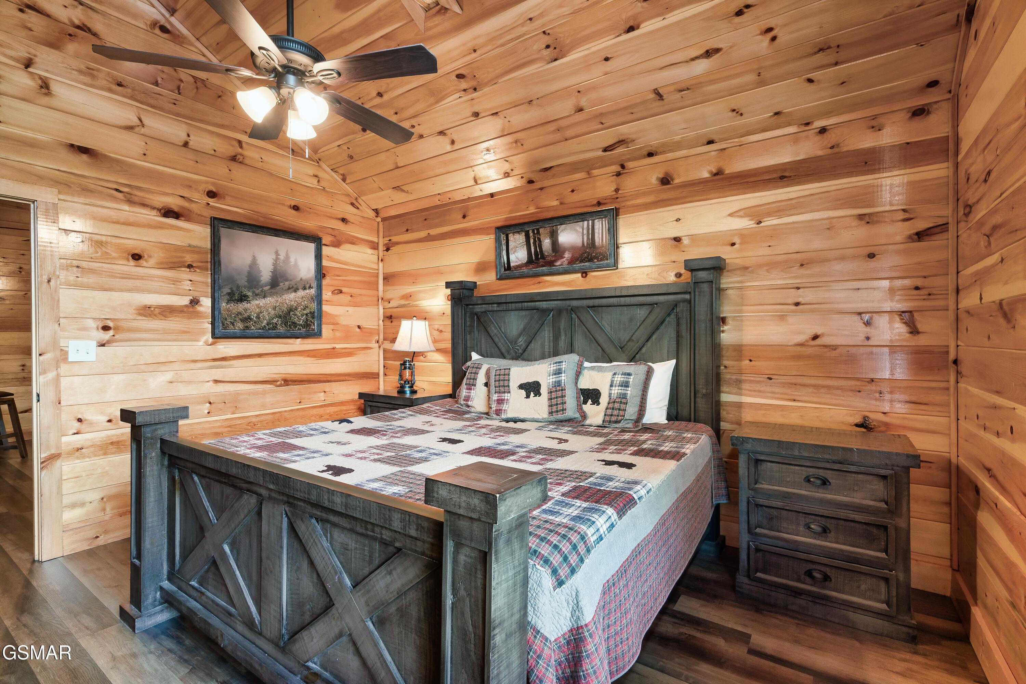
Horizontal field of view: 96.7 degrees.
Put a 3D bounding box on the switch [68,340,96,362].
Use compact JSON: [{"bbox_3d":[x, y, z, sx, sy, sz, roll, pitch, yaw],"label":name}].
[{"bbox_3d":[-2.609,0.056,2.768,0.013,0.119,0.120,0,0,34],"label":"switch"}]

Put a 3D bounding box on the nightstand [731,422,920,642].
[{"bbox_3d":[1.515,0.867,2.272,0.714,0.804,0.480,0,0,34],"label":"nightstand"}]

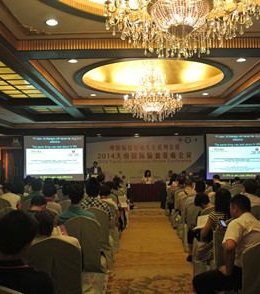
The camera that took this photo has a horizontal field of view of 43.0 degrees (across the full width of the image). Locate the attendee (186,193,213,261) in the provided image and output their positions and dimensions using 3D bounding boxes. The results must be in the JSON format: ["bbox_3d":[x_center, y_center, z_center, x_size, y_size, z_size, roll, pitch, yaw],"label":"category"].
[{"bbox_3d":[1.090,1.252,5.120,0.460,1.130,0.720,0,-3,1],"label":"attendee"}]

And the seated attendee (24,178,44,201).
[{"bbox_3d":[-1.790,1.257,6.280,0.480,1.290,0.750,0,-3,1],"label":"seated attendee"}]

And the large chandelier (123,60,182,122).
[{"bbox_3d":[0.527,-1.266,7.400,1.330,1.430,1.330,0,-3,1],"label":"large chandelier"}]

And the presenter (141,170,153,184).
[{"bbox_3d":[0.705,1.661,14.100,0.500,1.280,0.720,0,-3,1],"label":"presenter"}]

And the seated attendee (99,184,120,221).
[{"bbox_3d":[-0.390,1.268,5.950,0.480,1.210,0.750,0,-3,1],"label":"seated attendee"}]

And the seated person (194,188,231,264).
[{"bbox_3d":[1.070,1.134,4.120,0.480,1.260,0.750,0,-3,-9],"label":"seated person"}]

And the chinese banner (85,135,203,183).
[{"bbox_3d":[0.709,0.677,15.100,5.419,2.332,0.060,0,-3,1],"label":"chinese banner"}]

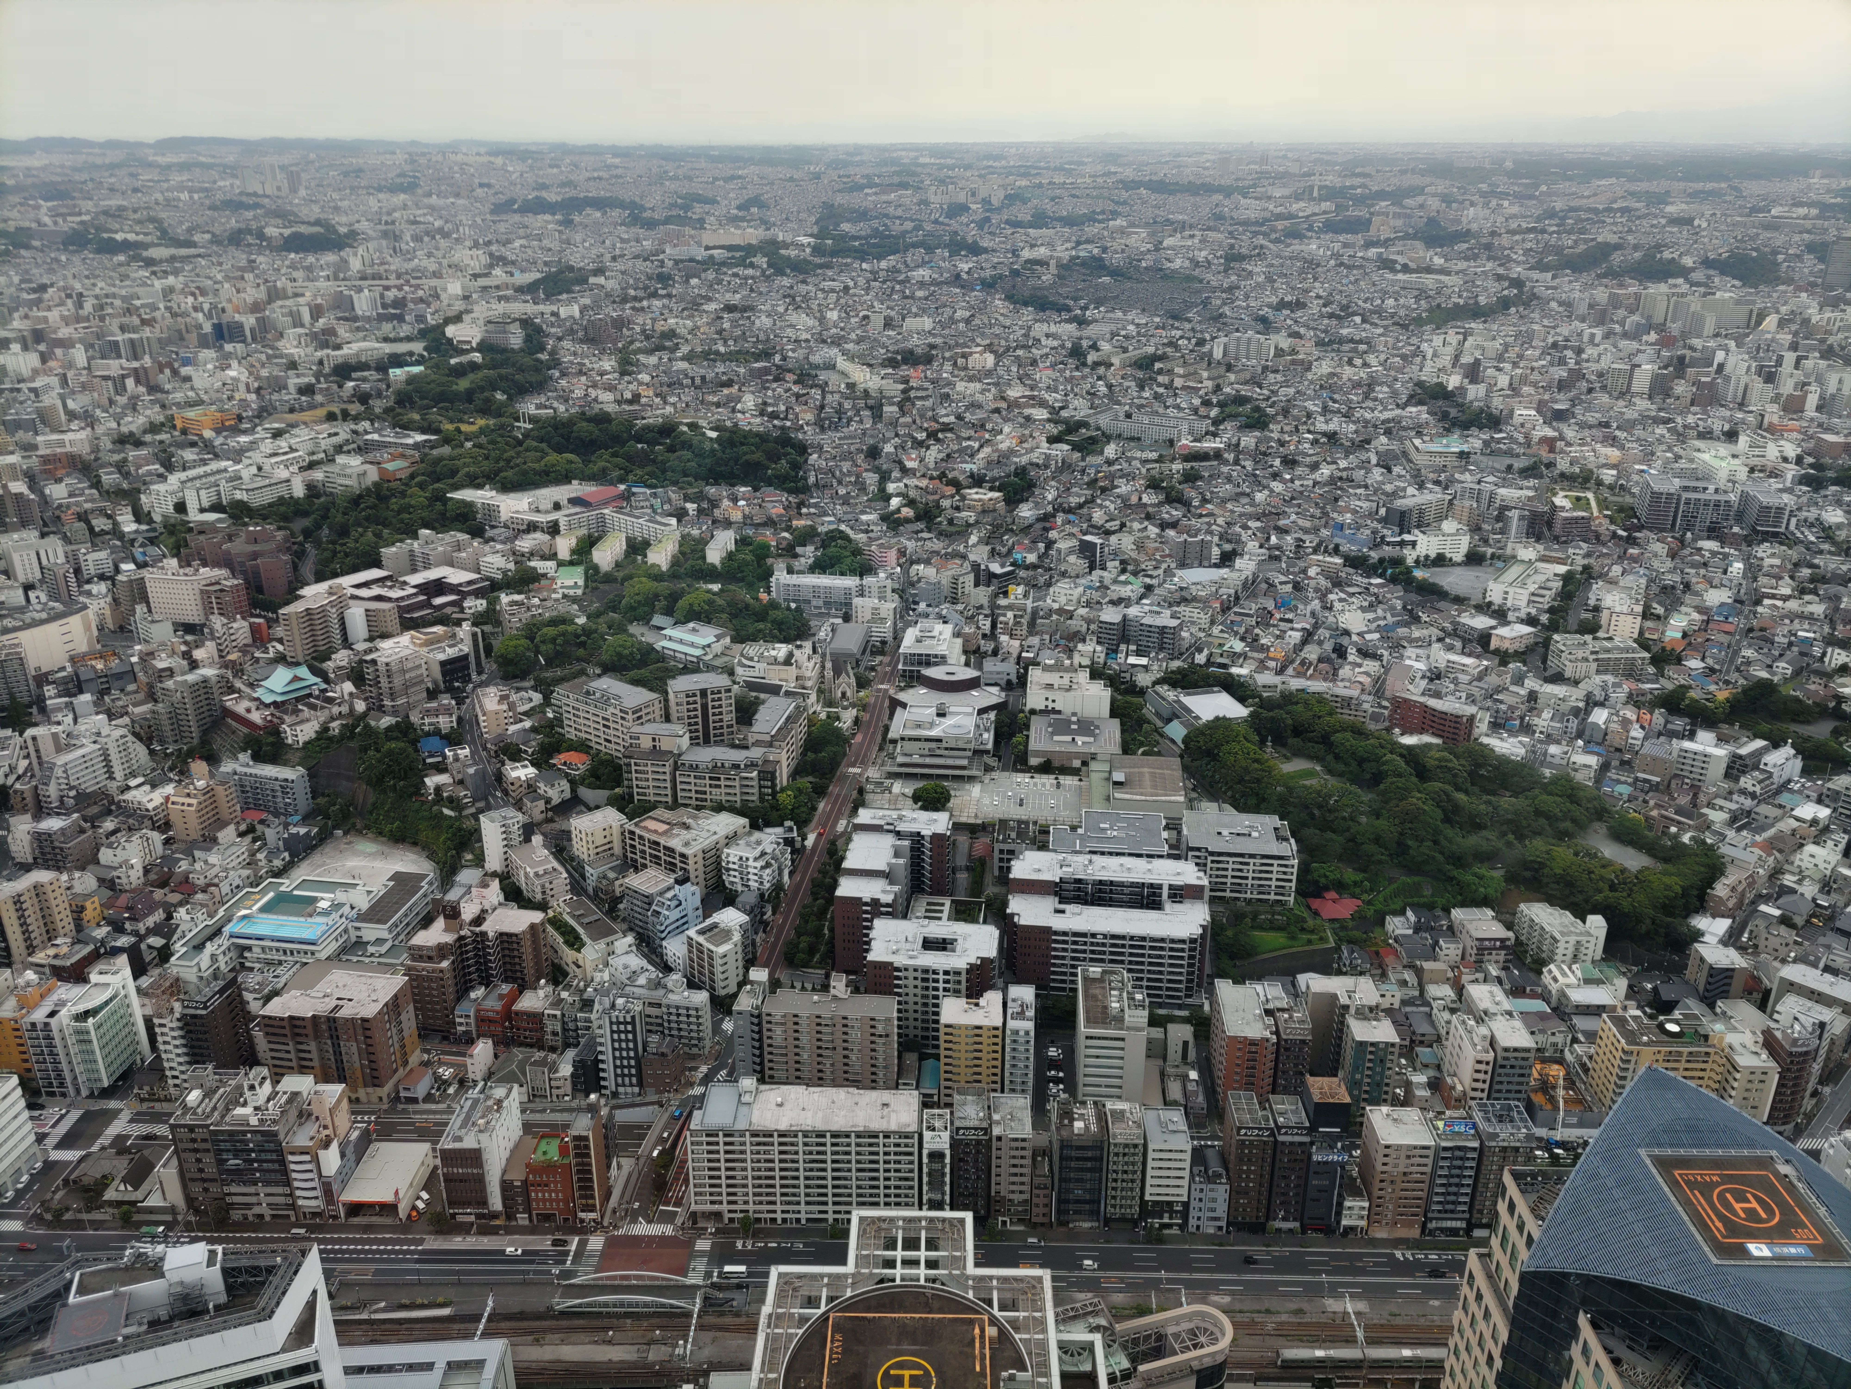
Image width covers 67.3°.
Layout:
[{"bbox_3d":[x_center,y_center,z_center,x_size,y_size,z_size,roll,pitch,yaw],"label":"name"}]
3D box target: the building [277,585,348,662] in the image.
[{"bbox_3d":[-315.470,-36.320,721.700,15.500,31.000,35.000,7,23,17],"label":"building"}]

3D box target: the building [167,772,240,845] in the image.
[{"bbox_3d":[-301.910,48.080,584.630,17.500,23.500,18.500,3,22,8],"label":"building"}]

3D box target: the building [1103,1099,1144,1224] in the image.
[{"bbox_3d":[53.570,127.260,377.010,8.900,28.500,16.200,1,22,2],"label":"building"}]

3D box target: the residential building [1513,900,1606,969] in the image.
[{"bbox_3d":[224.590,84.340,489.930,19.000,14.000,25.000,-4,22,-9],"label":"residential building"}]

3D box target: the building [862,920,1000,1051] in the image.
[{"bbox_3d":[3.030,93.460,445.880,40.580,31.930,24.470,2,22,4],"label":"building"}]

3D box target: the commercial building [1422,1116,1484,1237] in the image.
[{"bbox_3d":[139.360,128.250,372.730,10.500,33.000,12.500,1,22,1],"label":"commercial building"}]

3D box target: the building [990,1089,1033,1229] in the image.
[{"bbox_3d":[23.130,126.420,376.580,10.360,30.480,16.620,1,22,2],"label":"building"}]

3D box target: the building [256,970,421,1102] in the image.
[{"bbox_3d":[-179.220,105.100,427.460,36.500,30.600,24.500,3,22,8],"label":"building"}]

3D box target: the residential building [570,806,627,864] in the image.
[{"bbox_3d":[-126.070,55.080,537.860,16.770,14.940,13.560,-16,27,-34],"label":"residential building"}]

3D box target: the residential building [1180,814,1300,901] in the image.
[{"bbox_3d":[115.200,61.040,515.040,37.590,20.500,32.200,2,22,4],"label":"residential building"}]

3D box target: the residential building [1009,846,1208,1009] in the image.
[{"bbox_3d":[62.510,80.000,475.920,65.670,32.500,38.500,2,22,6],"label":"residential building"}]

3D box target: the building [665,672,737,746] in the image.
[{"bbox_3d":[-92.650,7.050,578.030,24.600,26.000,15.000,-7,23,-18],"label":"building"}]

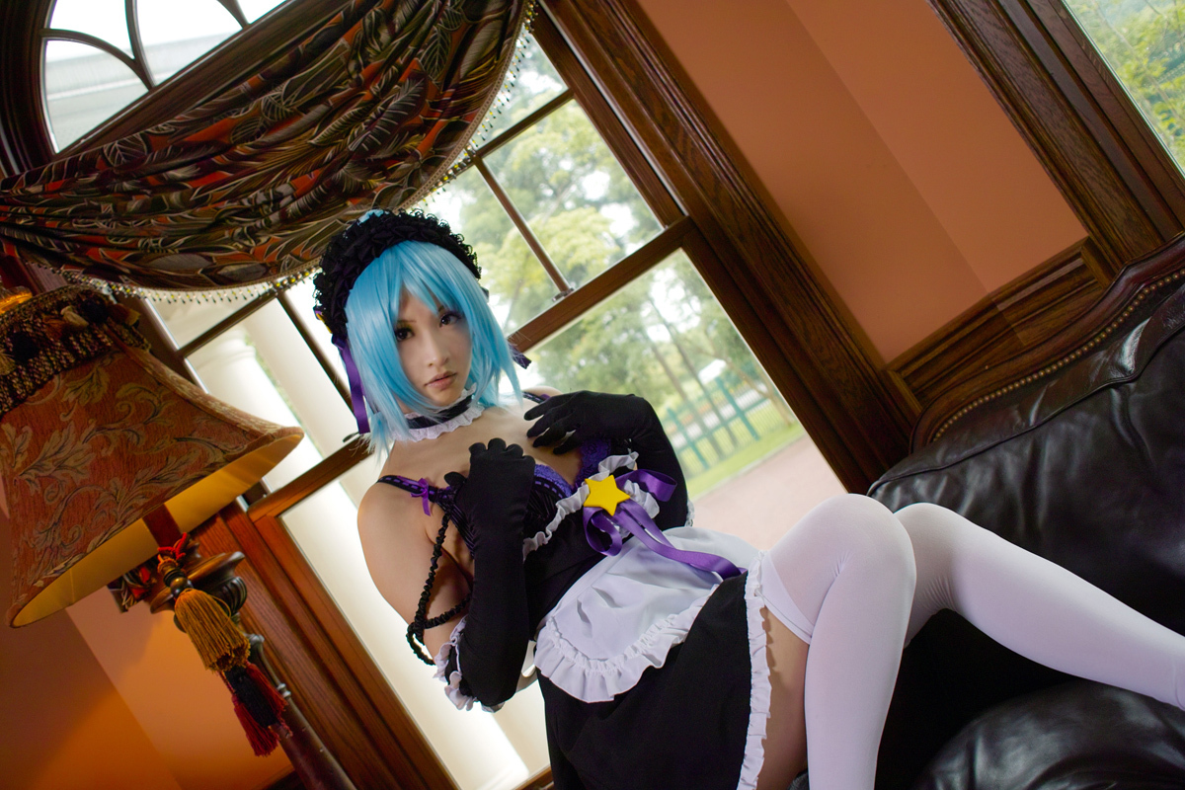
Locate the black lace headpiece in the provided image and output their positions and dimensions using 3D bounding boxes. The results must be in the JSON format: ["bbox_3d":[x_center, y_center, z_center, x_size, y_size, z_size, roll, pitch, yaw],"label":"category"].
[{"bbox_3d":[-0.242,-0.148,1.205,0.200,0.140,0.100,-17,3,-28],"label":"black lace headpiece"}]

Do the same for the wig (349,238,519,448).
[{"bbox_3d":[-0.230,-0.081,1.235,0.200,0.275,0.225,-17,3,-28],"label":"wig"}]

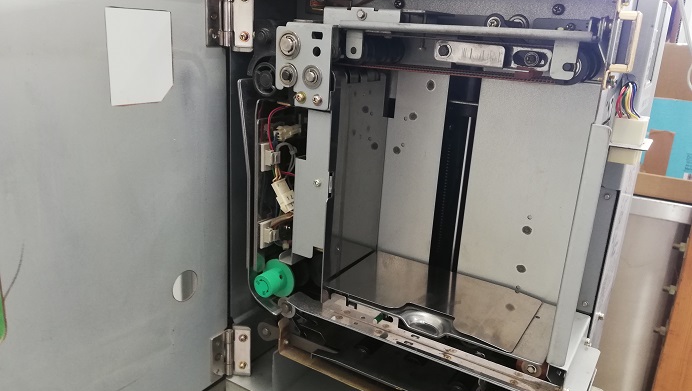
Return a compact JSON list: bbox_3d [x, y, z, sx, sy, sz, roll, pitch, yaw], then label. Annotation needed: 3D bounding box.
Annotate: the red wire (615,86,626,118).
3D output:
[{"bbox_3d":[0.164,-0.056,0.310,0.006,0.019,0.006,14,20,31],"label":"red wire"}]

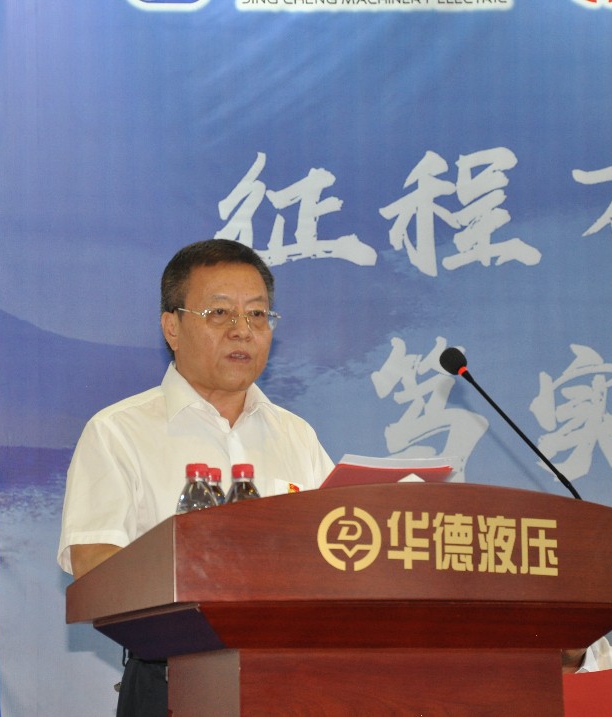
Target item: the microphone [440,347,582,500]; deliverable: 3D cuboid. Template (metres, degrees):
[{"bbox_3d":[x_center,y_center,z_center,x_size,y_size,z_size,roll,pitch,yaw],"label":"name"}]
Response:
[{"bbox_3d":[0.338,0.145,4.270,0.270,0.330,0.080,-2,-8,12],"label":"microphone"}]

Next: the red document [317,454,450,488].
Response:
[{"bbox_3d":[0.087,0.226,4.230,0.205,0.030,0.280,3,-32,-23],"label":"red document"}]

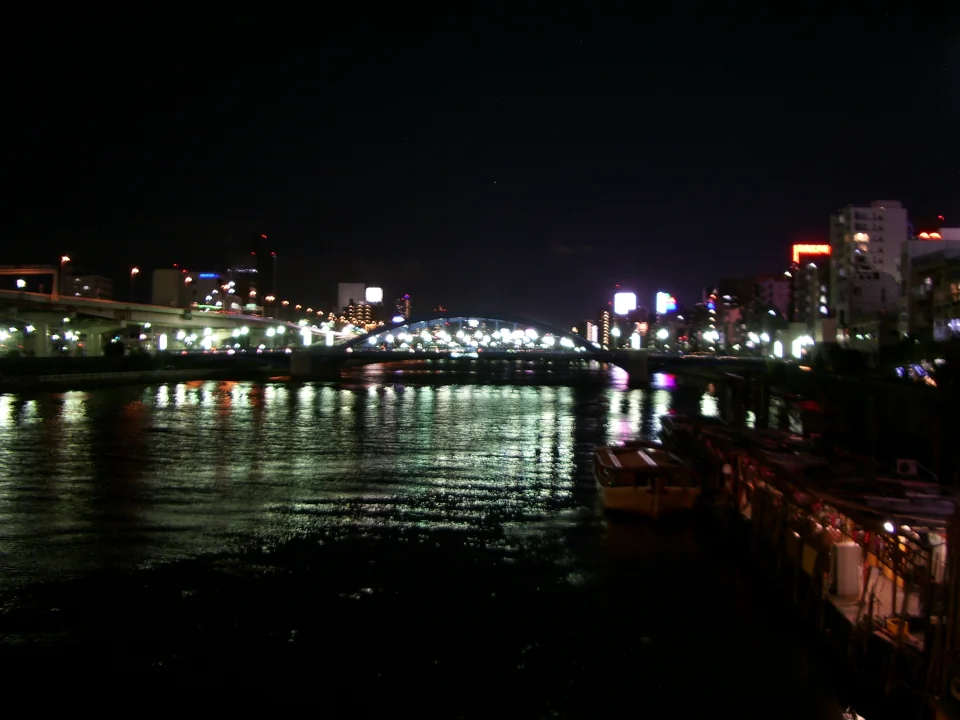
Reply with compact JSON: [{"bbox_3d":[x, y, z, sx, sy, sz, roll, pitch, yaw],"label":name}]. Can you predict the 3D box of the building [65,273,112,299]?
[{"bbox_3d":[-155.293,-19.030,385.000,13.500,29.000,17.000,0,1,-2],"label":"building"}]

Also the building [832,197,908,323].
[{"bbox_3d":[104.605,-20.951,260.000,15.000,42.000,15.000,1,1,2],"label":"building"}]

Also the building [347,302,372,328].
[{"bbox_3d":[-91.871,-26.625,740.000,20.000,34.000,16.000,1,1,8],"label":"building"}]

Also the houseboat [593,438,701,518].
[{"bbox_3d":[9.200,6.650,56.500,5.000,2.900,14.000,1,1,2],"label":"houseboat"}]

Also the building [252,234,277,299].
[{"bbox_3d":[-299.737,-98.392,1350.000,31.000,150.000,31.000,1,1,8],"label":"building"}]

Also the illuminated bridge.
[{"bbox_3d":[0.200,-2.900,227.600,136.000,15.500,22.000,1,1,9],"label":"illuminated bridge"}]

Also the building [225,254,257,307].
[{"bbox_3d":[-319.442,-81.245,1300.000,42.000,118.000,35.000,1,1,8],"label":"building"}]

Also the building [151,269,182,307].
[{"bbox_3d":[-200.258,-32.973,620.000,19.000,50.000,19.000,1,1,4],"label":"building"}]

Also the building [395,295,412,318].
[{"bbox_3d":[-77.241,-39.856,980.000,18.000,52.000,17.000,1,1,8],"label":"building"}]

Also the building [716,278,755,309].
[{"bbox_3d":[105.708,-17.717,400.000,15.500,31.000,16.000,1,1,8],"label":"building"}]

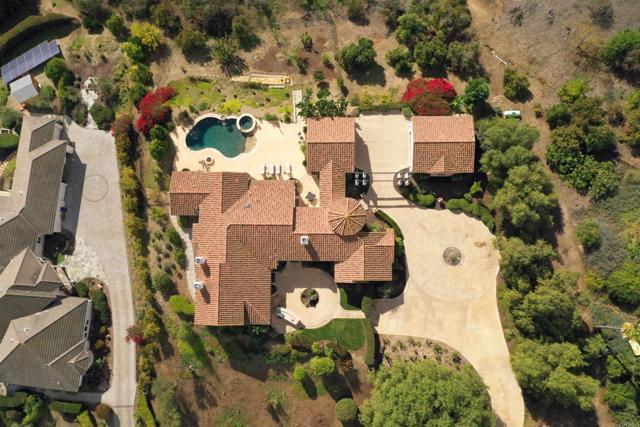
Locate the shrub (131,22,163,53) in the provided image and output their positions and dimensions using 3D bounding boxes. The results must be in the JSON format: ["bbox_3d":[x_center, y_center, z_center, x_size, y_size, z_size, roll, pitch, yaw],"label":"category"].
[{"bbox_3d":[-27.495,-27.892,78.946,4.910,3.800,4.630,0,84,1],"label":"shrub"}]

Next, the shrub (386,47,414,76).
[{"bbox_3d":[13.186,-25.537,83.103,3.920,2.800,4.340,0,86,1],"label":"shrub"}]

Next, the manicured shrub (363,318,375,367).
[{"bbox_3d":[7.966,20.636,79.647,1.520,1.900,7.680,-3,86,0],"label":"manicured shrub"}]

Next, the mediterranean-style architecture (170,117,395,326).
[{"bbox_3d":[-5.363,1.144,71.204,32.030,6.600,29.890,-1,88,0],"label":"mediterranean-style architecture"}]

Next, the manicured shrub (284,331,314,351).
[{"bbox_3d":[-3.062,18.960,74.356,4.480,2.100,2.910,0,84,1],"label":"manicured shrub"}]

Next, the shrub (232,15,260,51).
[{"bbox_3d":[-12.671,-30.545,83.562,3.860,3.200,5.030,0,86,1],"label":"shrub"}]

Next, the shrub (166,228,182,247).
[{"bbox_3d":[-21.543,3.554,73.721,2.220,1.400,2.440,-1,88,0],"label":"shrub"}]

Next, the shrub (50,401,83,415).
[{"bbox_3d":[-41.001,31.410,80.531,4.850,1.600,1.860,2,86,1],"label":"shrub"}]

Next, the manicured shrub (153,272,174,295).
[{"bbox_3d":[-23.691,10.746,75.391,3.260,2.300,3.600,0,84,1],"label":"manicured shrub"}]

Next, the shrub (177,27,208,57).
[{"bbox_3d":[-18.960,-25.577,74.040,4.460,2.800,4.020,-1,88,0],"label":"shrub"}]

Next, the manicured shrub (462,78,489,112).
[{"bbox_3d":[25.683,-19.820,82.236,4.130,3.400,4.790,0,86,1],"label":"manicured shrub"}]

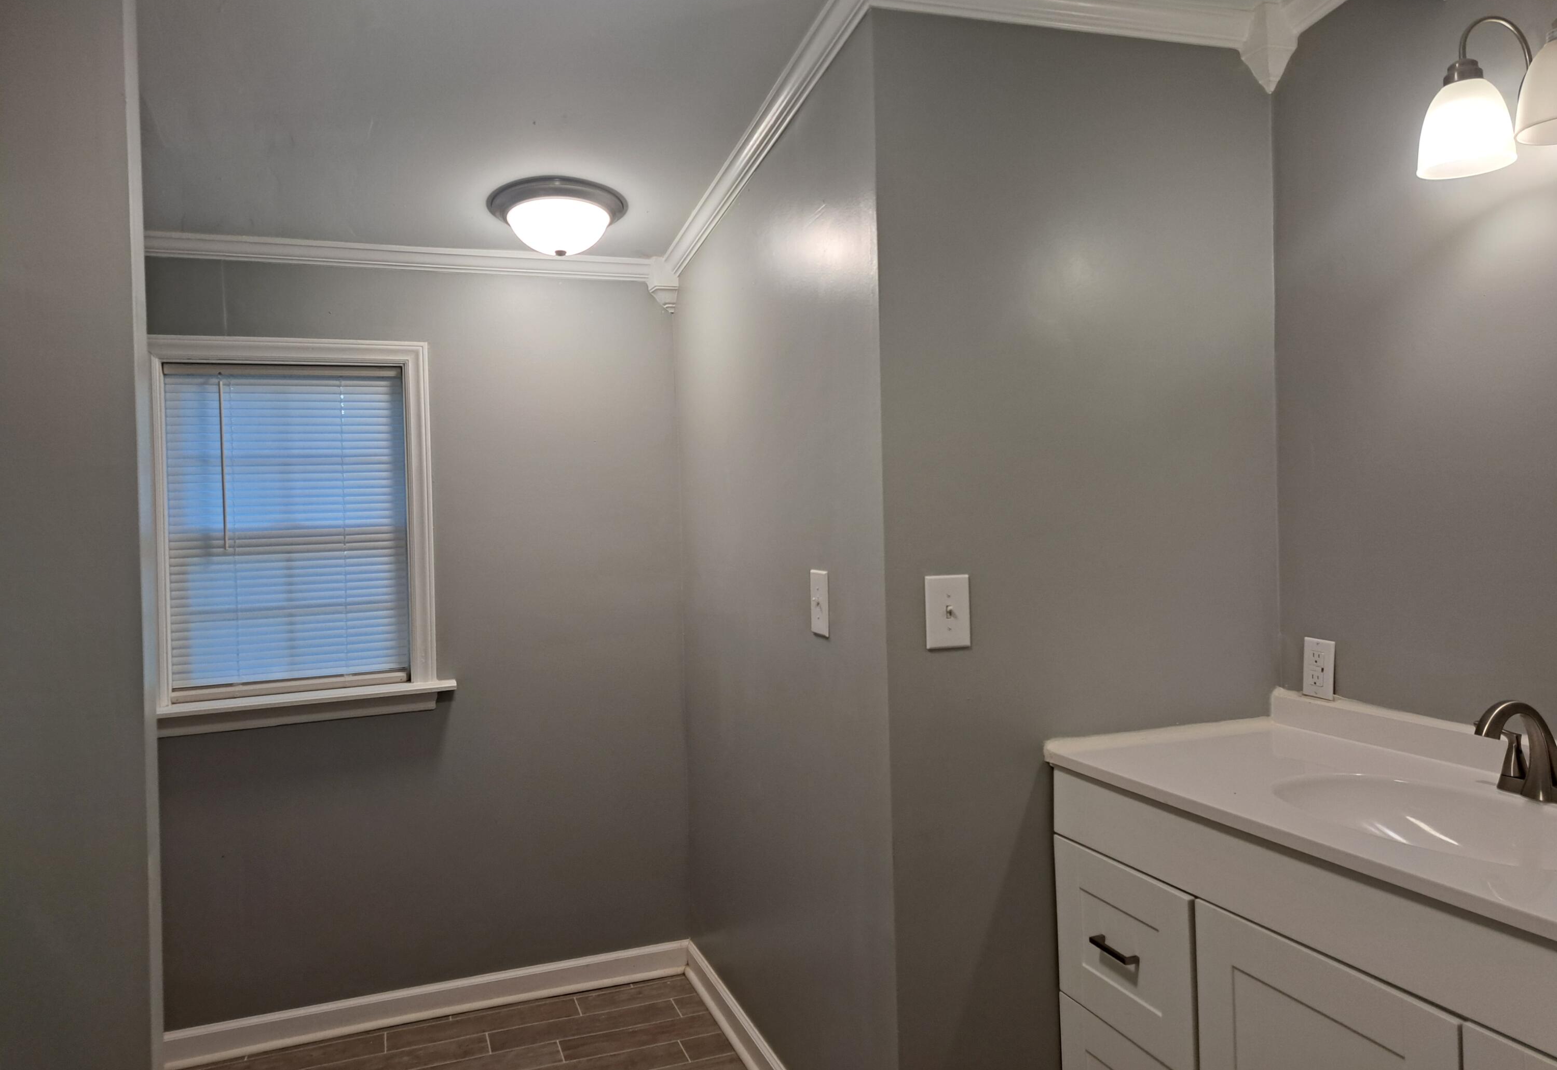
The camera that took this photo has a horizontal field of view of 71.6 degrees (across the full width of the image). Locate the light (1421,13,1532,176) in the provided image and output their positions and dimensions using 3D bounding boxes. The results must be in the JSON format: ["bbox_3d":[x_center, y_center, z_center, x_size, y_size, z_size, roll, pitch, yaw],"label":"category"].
[{"bbox_3d":[1.066,-0.670,1.629,0.205,0.245,0.130,-2,-1,-17],"label":"light"}]

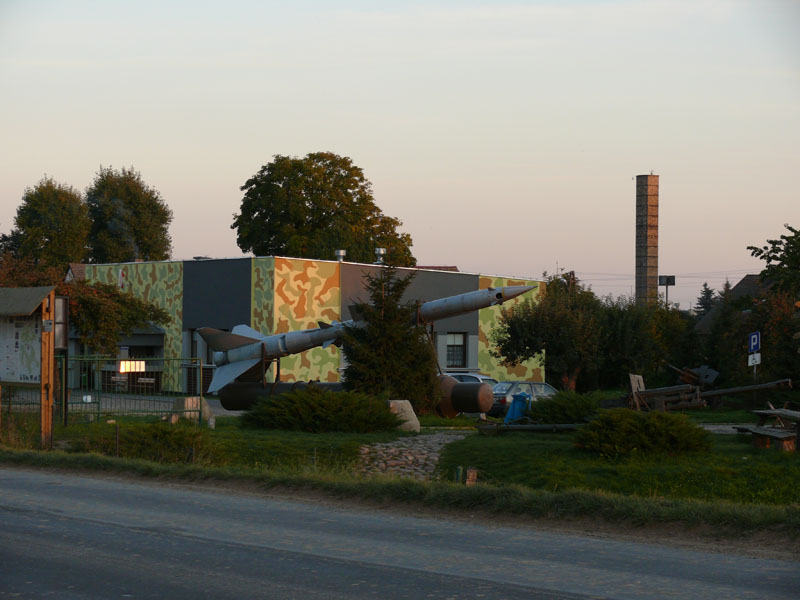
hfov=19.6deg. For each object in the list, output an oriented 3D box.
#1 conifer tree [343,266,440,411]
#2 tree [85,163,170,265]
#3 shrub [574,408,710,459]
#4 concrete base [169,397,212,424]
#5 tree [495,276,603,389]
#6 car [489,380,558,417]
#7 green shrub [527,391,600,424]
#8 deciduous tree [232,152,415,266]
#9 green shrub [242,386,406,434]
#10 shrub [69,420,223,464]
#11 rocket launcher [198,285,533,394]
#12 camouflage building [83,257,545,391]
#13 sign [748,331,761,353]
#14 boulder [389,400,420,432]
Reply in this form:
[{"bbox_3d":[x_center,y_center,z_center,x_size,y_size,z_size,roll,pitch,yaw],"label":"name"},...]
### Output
[{"bbox_3d":[-0.293,1.143,60.959,2.500,3.950,2.500,0,-1,0],"label":"conifer tree"},{"bbox_3d":[-16.386,-1.517,140.000,5.600,13.141,5.600,1,-1,-7],"label":"tree"},{"bbox_3d":[4.106,2.237,39.134,2.283,0.800,1.900,0,-1,6],"label":"shrub"},{"bbox_3d":[-5.140,2.696,57.007,1.000,0.700,0.800,0,-1,0],"label":"concrete base"},{"bbox_3d":[5.616,1.579,88.000,4.188,5.252,4.200,0,-1,4],"label":"tree"},{"bbox_3d":[5.297,3.846,90.320,4.000,1.400,1.660,1,-1,-34],"label":"car"},{"bbox_3d":[3.926,2.604,55.488,1.801,0.861,1.600,0,-1,4],"label":"green shrub"},{"bbox_3d":[-4.356,-1.699,129.864,10.300,13.200,10.300,0,-1,0],"label":"deciduous tree"},{"bbox_3d":[-1.723,2.360,50.094,3.627,0.971,2.500,1,-1,-2],"label":"green shrub"},{"bbox_3d":[-4.143,2.322,38.107,2.500,0.720,1.600,0,-1,0],"label":"shrub"},{"bbox_3d":[-0.828,0.699,63.718,10.800,1.900,1.880,-13,-9,32],"label":"rocket launcher"},{"bbox_3d":[-3.590,1.153,95.447,13.890,5.100,13.150,1,-2,-40],"label":"camouflage building"},{"bbox_3d":[14.419,1.688,94.000,0.600,0.750,0.050,0,-1,30],"label":"sign"},{"bbox_3d":[0.106,3.075,61.000,0.870,0.860,0.700,1,-2,0],"label":"boulder"}]

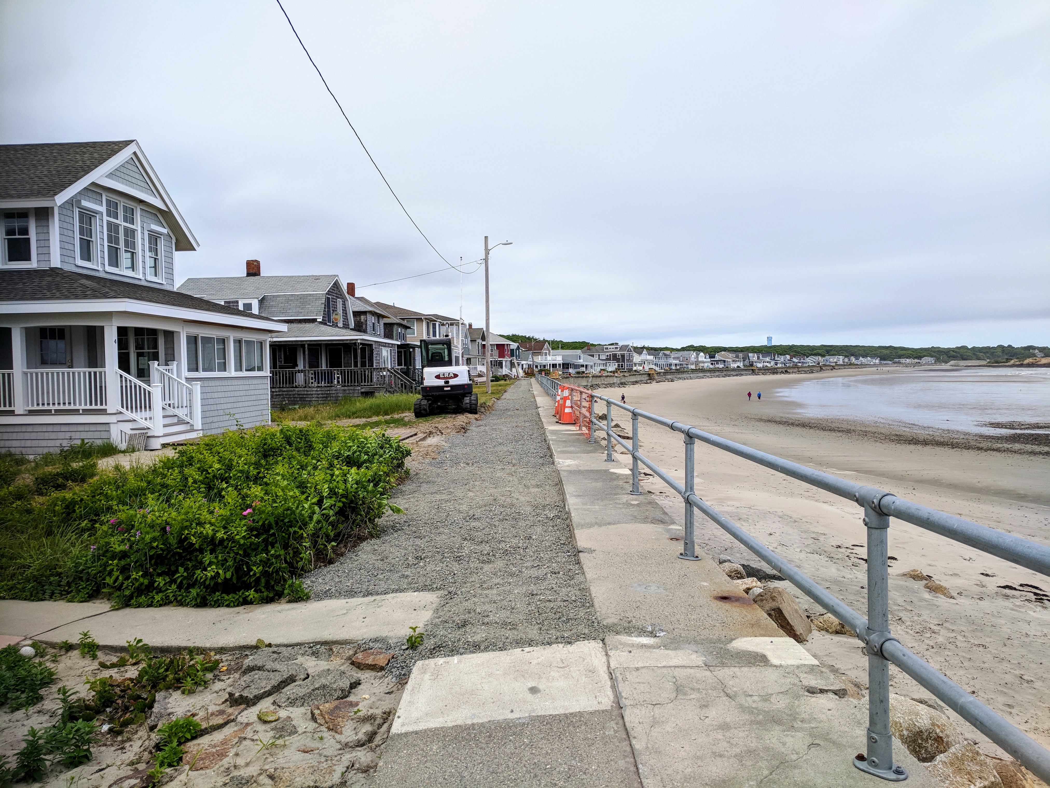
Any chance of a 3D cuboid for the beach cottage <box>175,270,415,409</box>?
[{"bbox_3d":[-11.657,-2.956,40.126,12.000,7.230,9.200,-1,2,3],"label":"beach cottage"}]

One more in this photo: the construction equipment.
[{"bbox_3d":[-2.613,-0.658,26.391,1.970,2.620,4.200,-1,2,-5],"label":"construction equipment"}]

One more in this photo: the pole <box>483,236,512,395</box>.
[{"bbox_3d":[-1.499,-4.790,47.883,1.650,9.480,0.360,-1,2,1],"label":"pole"}]

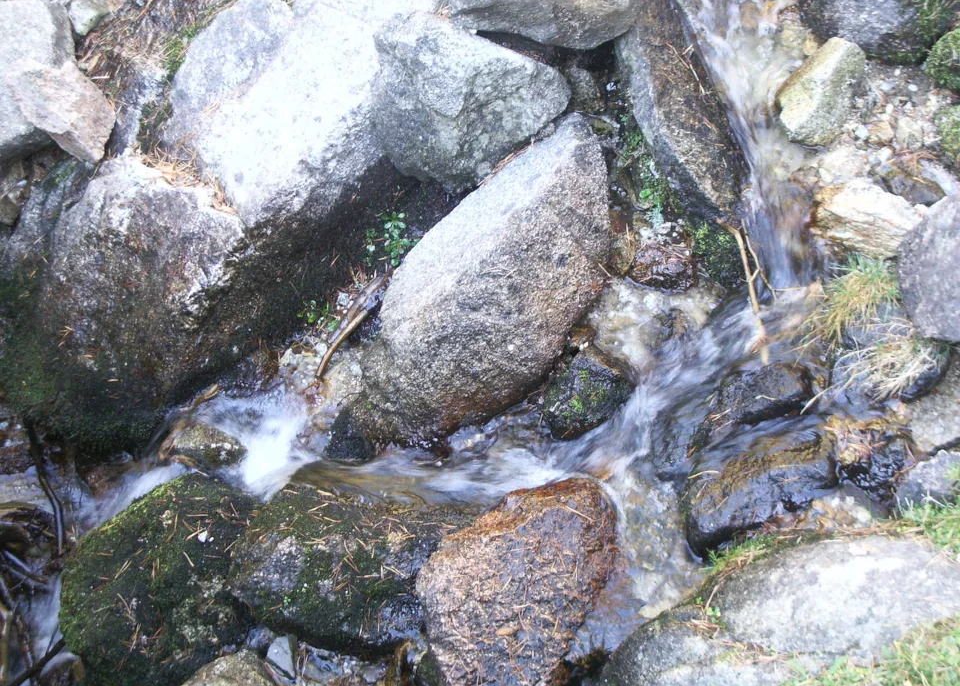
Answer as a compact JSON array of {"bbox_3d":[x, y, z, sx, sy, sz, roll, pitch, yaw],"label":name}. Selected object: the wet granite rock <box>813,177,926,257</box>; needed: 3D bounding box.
[{"bbox_3d":[0.713,-0.227,3.140,0.200,0.115,0.150,13,43,15],"label":"wet granite rock"}]

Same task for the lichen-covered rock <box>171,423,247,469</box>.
[{"bbox_3d":[-0.418,0.158,2.650,0.120,0.070,0.090,-3,44,-4],"label":"lichen-covered rock"}]

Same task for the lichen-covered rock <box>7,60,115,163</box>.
[{"bbox_3d":[-0.781,-0.431,3.200,0.185,0.145,0.165,13,43,15],"label":"lichen-covered rock"}]

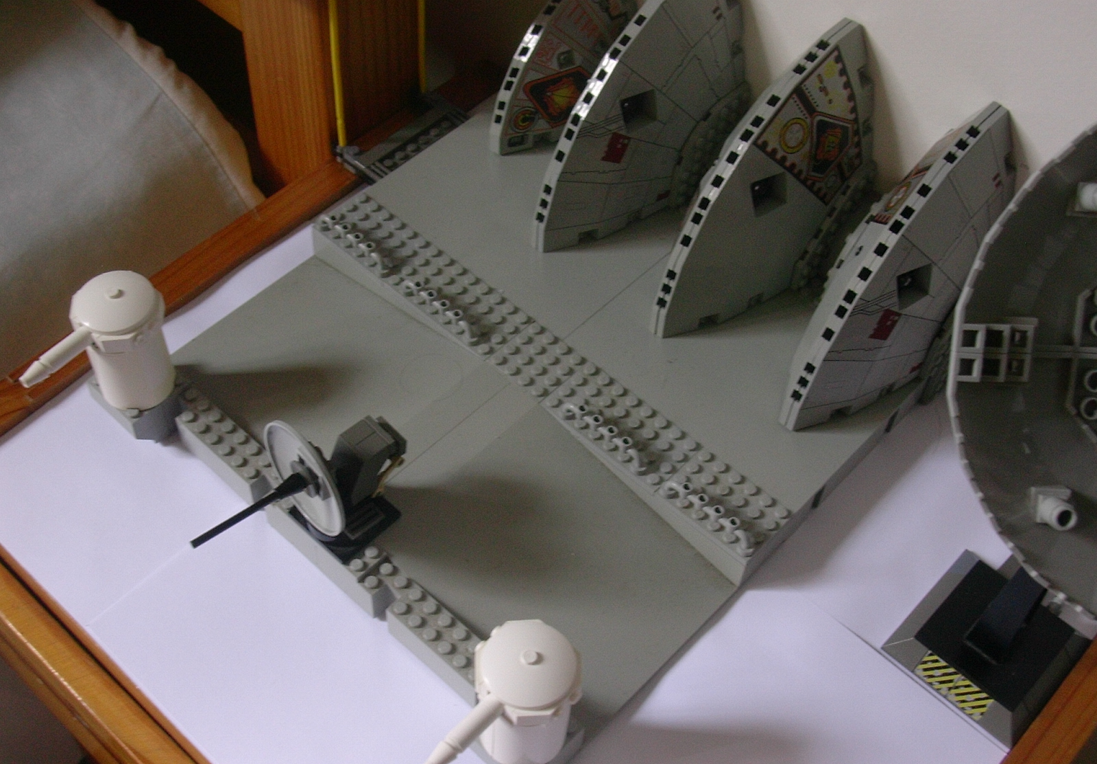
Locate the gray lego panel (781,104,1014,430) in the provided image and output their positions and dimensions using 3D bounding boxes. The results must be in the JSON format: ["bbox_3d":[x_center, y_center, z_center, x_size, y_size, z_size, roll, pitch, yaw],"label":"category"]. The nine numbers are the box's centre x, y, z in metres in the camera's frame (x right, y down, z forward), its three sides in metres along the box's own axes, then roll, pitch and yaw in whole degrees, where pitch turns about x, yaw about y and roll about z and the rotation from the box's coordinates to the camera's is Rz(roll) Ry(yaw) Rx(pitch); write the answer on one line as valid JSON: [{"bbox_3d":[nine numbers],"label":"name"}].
[{"bbox_3d":[0.141,-0.046,0.585,0.058,0.111,0.111,38,61,23],"label":"gray lego panel"}]

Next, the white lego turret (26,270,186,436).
[{"bbox_3d":[-0.181,-0.003,0.584,0.038,0.080,0.063,38,61,23],"label":"white lego turret"}]

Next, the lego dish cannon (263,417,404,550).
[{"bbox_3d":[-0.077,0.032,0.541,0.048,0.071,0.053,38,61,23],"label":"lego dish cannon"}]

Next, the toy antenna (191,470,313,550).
[{"bbox_3d":[-0.108,0.047,0.510,0.048,0.008,0.008,-32,61,-27],"label":"toy antenna"}]

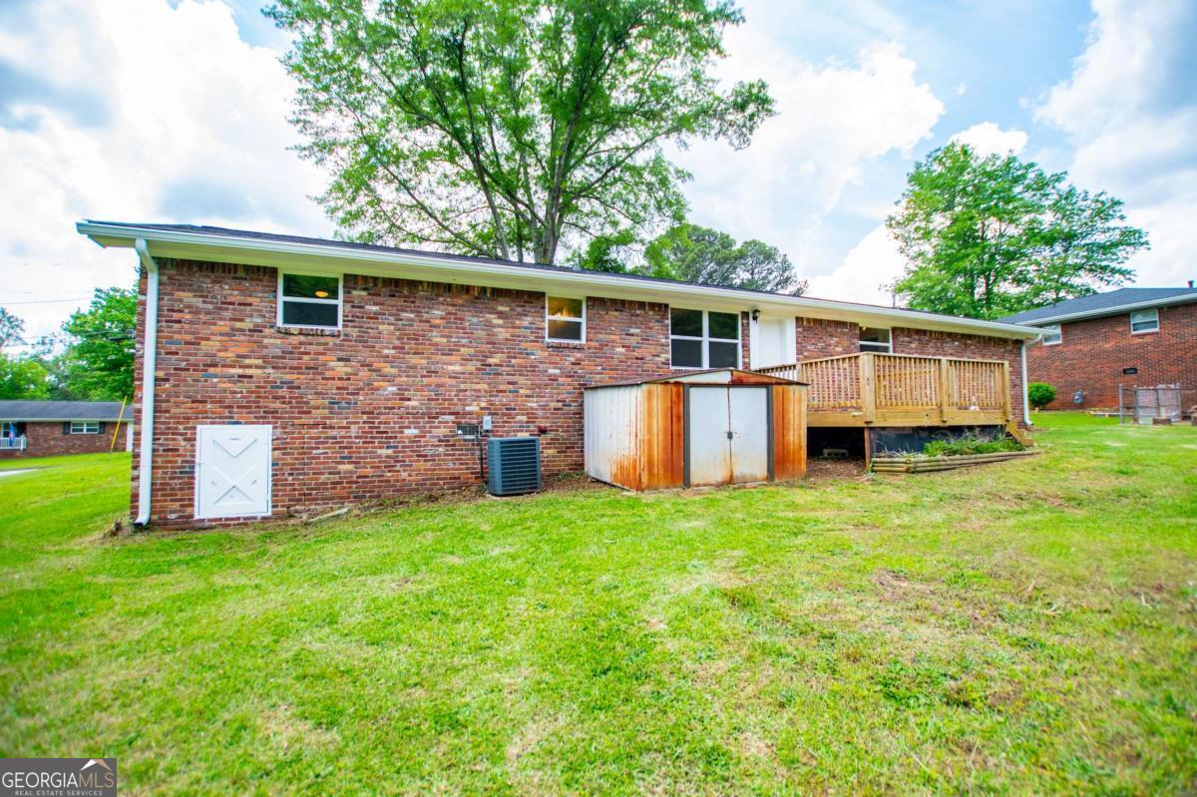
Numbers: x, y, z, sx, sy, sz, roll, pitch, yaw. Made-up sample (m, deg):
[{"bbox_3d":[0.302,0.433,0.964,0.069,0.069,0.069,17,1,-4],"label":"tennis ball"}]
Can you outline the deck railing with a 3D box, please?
[{"bbox_3d":[5.099,-0.042,9.172,3.630,1.103,2.470,1,-3,-22],"label":"deck railing"}]

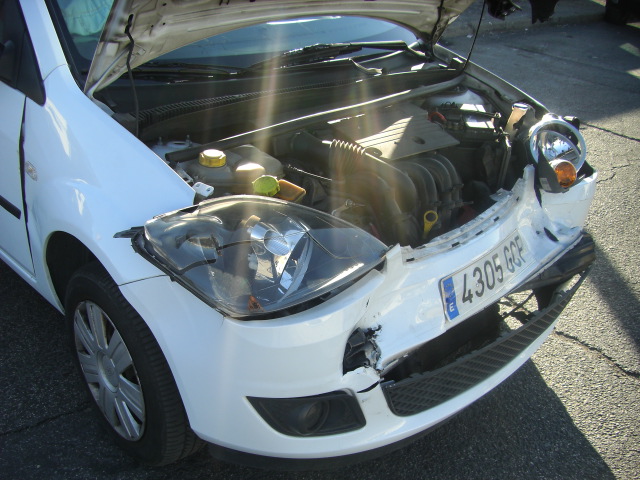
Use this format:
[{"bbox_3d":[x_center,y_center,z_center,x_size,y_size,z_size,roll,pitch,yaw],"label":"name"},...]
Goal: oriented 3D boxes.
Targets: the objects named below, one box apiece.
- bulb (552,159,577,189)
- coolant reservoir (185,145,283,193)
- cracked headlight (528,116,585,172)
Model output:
[{"bbox_3d":[0.769,-0.210,2.220,0.078,0.082,0.070,-1,19,-4],"label":"bulb"},{"bbox_3d":[-0.205,-0.151,1.767,0.220,0.170,0.160,-21,34,-39],"label":"coolant reservoir"},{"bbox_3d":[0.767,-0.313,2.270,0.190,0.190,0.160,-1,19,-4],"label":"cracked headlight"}]

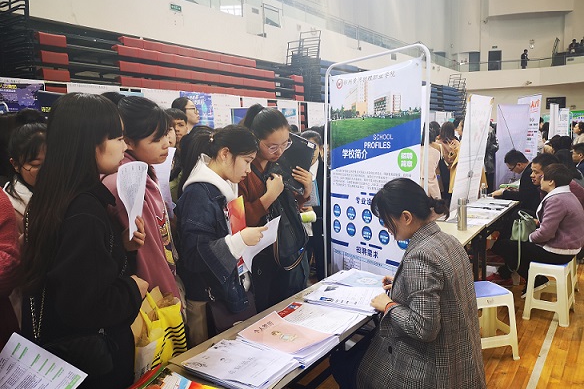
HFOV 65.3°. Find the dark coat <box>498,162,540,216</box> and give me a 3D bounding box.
[{"bbox_3d":[2.437,0.000,4.800,0.500,0.680,0.520,6,10,35],"label":"dark coat"}]

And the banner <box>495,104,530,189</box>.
[{"bbox_3d":[2.918,-0.259,6.049,0.800,1.820,0.150,-7,10,-40],"label":"banner"}]

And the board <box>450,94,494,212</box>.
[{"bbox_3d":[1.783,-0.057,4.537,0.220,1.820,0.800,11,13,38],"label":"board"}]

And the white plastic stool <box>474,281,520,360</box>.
[{"bbox_3d":[1.335,0.882,3.185,0.345,0.460,0.345,-3,7,-13],"label":"white plastic stool"}]

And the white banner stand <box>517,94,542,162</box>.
[{"bbox_3d":[3.143,-0.297,6.069,0.070,2.000,0.700,-1,7,6],"label":"white banner stand"}]

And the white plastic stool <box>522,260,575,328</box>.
[{"bbox_3d":[2.153,0.784,3.795,0.345,0.465,0.345,3,9,34],"label":"white plastic stool"}]

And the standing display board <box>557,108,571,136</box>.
[{"bbox_3d":[5.360,-0.727,9.096,0.070,1.980,0.750,-1,7,7],"label":"standing display board"}]

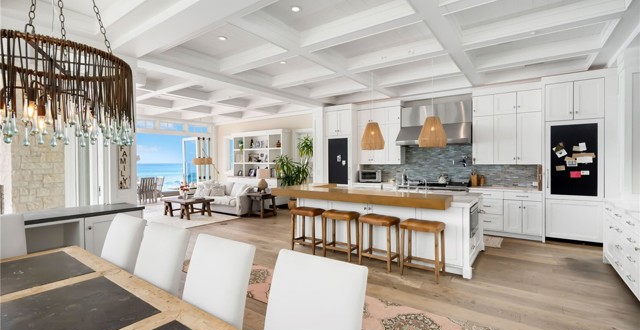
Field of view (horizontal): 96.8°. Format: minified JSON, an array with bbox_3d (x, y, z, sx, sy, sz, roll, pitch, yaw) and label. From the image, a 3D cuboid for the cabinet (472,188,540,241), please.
[{"bbox_3d":[3.661,0.907,5.644,1.156,0.915,0.623,0,0,36],"label":"cabinet"}]

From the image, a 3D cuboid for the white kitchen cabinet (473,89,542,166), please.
[{"bbox_3d":[3.743,-0.727,5.745,1.146,1.447,0.342,0,0,36],"label":"white kitchen cabinet"}]

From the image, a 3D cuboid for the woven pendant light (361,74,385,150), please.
[{"bbox_3d":[0.991,-0.994,5.286,0.432,1.457,0.432,0,0,0],"label":"woven pendant light"}]

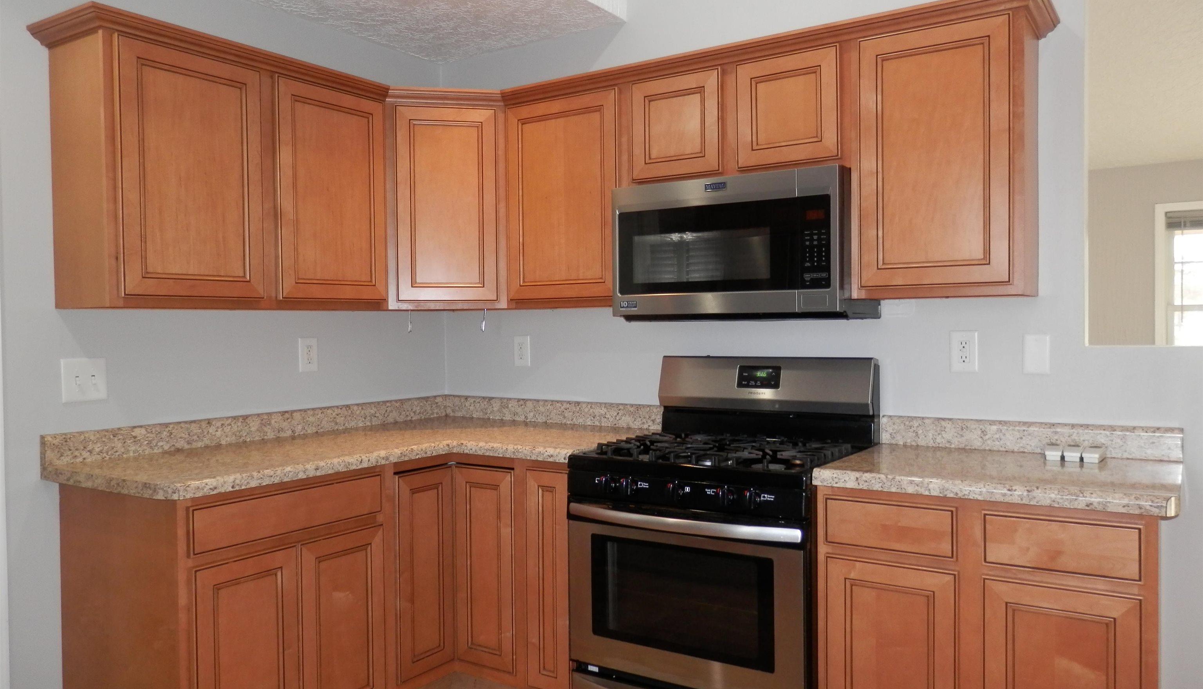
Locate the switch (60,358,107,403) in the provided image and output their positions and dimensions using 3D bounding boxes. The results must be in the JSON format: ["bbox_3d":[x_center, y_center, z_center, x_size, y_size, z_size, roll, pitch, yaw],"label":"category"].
[{"bbox_3d":[-1.532,0.105,2.579,0.012,0.124,0.125,0,1,34],"label":"switch"}]

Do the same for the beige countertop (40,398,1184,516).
[{"bbox_3d":[-0.017,0.307,2.414,2.713,0.129,1.644,0,1,34],"label":"beige countertop"}]

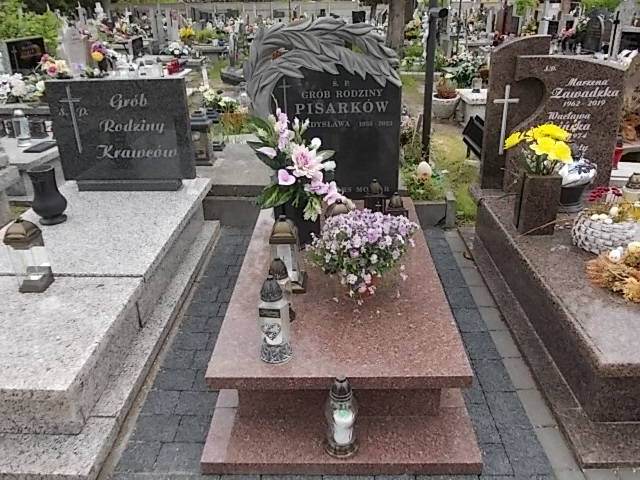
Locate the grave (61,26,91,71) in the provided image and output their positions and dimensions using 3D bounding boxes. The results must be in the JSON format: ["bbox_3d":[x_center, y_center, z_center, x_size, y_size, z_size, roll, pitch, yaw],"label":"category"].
[{"bbox_3d":[-3.510,-2.711,7.432,0.380,0.680,0.160,0,26,1],"label":"grave"}]

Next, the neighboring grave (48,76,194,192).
[{"bbox_3d":[-1.232,-0.665,3.309,0.855,0.690,0.130,0,22,1],"label":"neighboring grave"}]

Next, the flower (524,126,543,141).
[{"bbox_3d":[1.057,-0.527,2.563,0.080,0.065,0.075,0,26,1],"label":"flower"}]

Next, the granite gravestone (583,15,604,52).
[{"bbox_3d":[5.273,-3.917,9.982,0.410,0.720,0.110,0,26,1],"label":"granite gravestone"}]

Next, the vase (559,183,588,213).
[{"bbox_3d":[1.495,-0.291,3.065,0.180,0.200,0.180,0,26,1],"label":"vase"}]

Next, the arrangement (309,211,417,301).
[{"bbox_3d":[0.180,0.069,2.192,0.420,0.295,0.350,0,26,1],"label":"arrangement"}]

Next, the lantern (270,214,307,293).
[{"bbox_3d":[-0.143,0.045,2.215,0.150,0.320,0.150,0,26,1],"label":"lantern"}]

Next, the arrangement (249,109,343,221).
[{"bbox_3d":[-0.091,-0.314,2.366,0.403,0.526,0.258,-1,26,2],"label":"arrangement"}]

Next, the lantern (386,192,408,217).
[{"bbox_3d":[0.414,-0.154,2.767,0.115,0.195,0.115,0,26,1],"label":"lantern"}]

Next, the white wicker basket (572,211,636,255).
[{"bbox_3d":[1.349,-0.053,2.393,0.297,0.157,0.235,-1,26,2],"label":"white wicker basket"}]

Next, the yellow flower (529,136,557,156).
[{"bbox_3d":[1.087,-0.457,2.529,0.120,0.090,0.100,0,26,1],"label":"yellow flower"}]

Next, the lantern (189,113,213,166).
[{"bbox_3d":[-0.904,-0.757,3.825,0.140,0.375,0.140,-1,26,2],"label":"lantern"}]

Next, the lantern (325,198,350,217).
[{"bbox_3d":[0.081,-0.060,2.384,0.129,0.269,0.129,-1,26,2],"label":"lantern"}]

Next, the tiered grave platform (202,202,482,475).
[{"bbox_3d":[0.085,0.248,2.384,0.890,0.288,1.747,-1,26,2],"label":"tiered grave platform"}]

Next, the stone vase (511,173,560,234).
[{"bbox_3d":[1.060,-0.178,2.525,0.162,0.286,0.134,3,26,10],"label":"stone vase"}]

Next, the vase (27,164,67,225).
[{"bbox_3d":[-1.565,-0.259,2.962,0.179,0.316,0.179,-1,26,2],"label":"vase"}]

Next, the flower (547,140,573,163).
[{"bbox_3d":[1.093,-0.401,2.371,0.112,0.090,0.101,-1,26,2],"label":"flower"}]

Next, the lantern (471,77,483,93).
[{"bbox_3d":[2.017,-1.996,6.651,0.130,0.200,0.130,0,26,1],"label":"lantern"}]

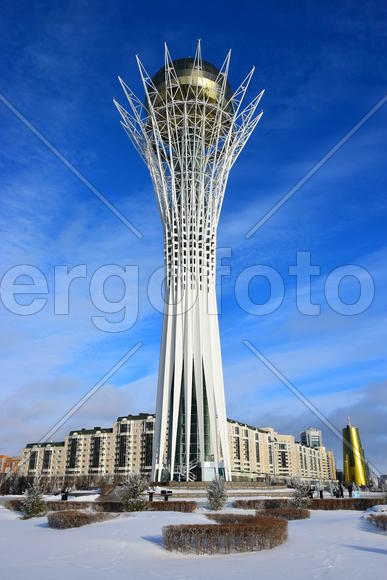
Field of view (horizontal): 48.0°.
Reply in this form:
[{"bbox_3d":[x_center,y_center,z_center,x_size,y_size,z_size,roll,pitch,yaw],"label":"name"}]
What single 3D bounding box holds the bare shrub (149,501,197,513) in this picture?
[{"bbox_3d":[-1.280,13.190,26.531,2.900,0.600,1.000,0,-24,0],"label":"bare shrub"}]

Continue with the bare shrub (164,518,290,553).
[{"bbox_3d":[0.842,6.639,11.824,3.250,0.650,2.300,0,-24,0],"label":"bare shrub"}]

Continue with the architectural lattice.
[{"bbox_3d":[-0.586,-9.950,93.443,37.500,94.000,37.500,0,-24,0],"label":"architectural lattice"}]

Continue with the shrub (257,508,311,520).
[{"bbox_3d":[4.538,11.208,21.940,2.600,0.500,1.300,0,-24,0],"label":"shrub"}]

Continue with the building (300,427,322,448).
[{"bbox_3d":[131.641,181.738,477.307,18.000,58.000,18.000,3,-24,-6],"label":"building"}]

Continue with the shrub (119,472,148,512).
[{"bbox_3d":[-3.755,12.598,27.231,1.950,2.250,1.900,0,-24,0],"label":"shrub"}]

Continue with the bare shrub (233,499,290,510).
[{"bbox_3d":[4.632,14.569,29.639,3.900,0.600,1.000,0,-24,0],"label":"bare shrub"}]

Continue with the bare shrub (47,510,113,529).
[{"bbox_3d":[-4.721,9.442,18.019,2.750,0.550,1.800,0,-24,0],"label":"bare shrub"}]

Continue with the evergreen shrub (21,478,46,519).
[{"bbox_3d":[-8.721,11.149,23.717,1.450,2.050,1.400,0,-24,0],"label":"evergreen shrub"}]

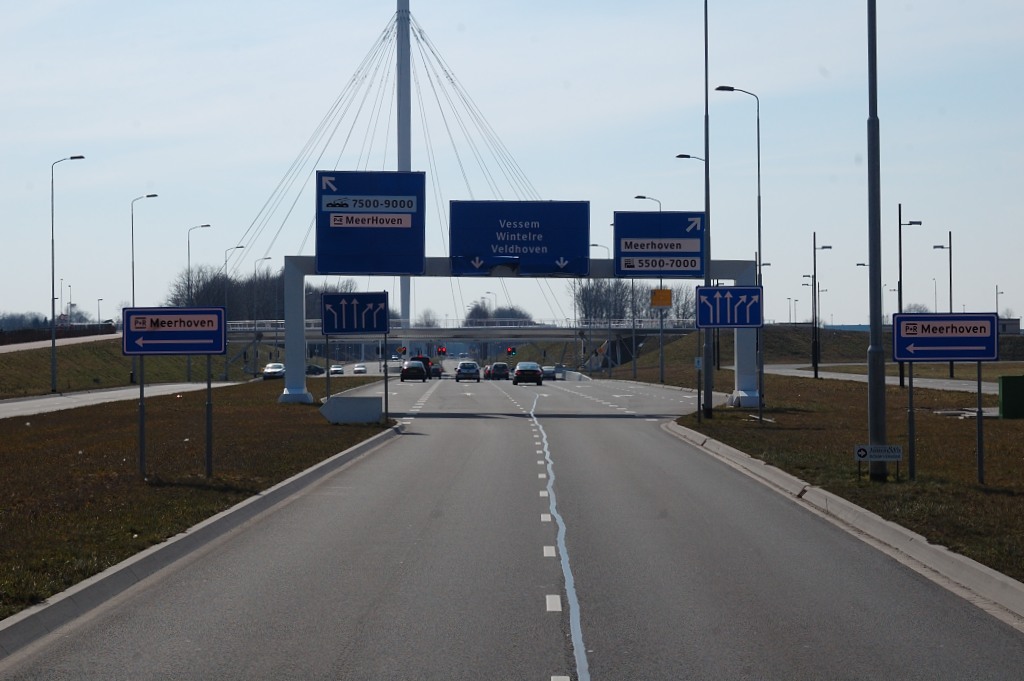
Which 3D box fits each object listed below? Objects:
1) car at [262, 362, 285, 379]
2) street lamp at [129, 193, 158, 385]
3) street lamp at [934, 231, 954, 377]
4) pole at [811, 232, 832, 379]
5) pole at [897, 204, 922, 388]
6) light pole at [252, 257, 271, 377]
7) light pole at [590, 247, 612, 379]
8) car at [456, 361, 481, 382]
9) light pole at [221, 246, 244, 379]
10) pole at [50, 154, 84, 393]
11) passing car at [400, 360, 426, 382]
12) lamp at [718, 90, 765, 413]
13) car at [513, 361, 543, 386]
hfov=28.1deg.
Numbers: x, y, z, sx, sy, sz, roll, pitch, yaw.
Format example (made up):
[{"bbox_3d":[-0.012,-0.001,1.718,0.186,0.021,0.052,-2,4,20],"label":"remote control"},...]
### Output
[{"bbox_3d":[-20.700,2.730,179.000,1.750,1.460,4.300,0,0,1],"label":"car"},{"bbox_3d":[-22.961,-3.226,128.200,1.690,11.800,0.320,0,-1,1],"label":"street lamp"},{"bbox_3d":[28.900,-2.385,137.000,1.250,9.800,0.270,0,0,0],"label":"street lamp"},{"bbox_3d":[20.870,-2.335,137.000,1.200,9.800,0.270,0,0,0],"label":"pole"},{"bbox_3d":[21.922,-2.461,112.400,1.250,10.000,0.300,0,-1,1],"label":"pole"},{"bbox_3d":[-24.555,-2.263,202.200,1.680,11.800,0.320,0,-1,1],"label":"light pole"},{"bbox_3d":[7.893,-2.640,182.500,1.750,11.800,0.320,0,-1,1],"label":"light pole"},{"bbox_3d":[-3.080,2.190,144.000,1.660,1.470,3.950,0,0,-1],"label":"car"},{"bbox_3d":[-24.349,-2.378,180.200,1.670,11.800,0.320,0,-1,1],"label":"light pole"},{"bbox_3d":[-22.157,-3.325,102.300,1.650,11.800,0.320,0,-1,1],"label":"pole"},{"bbox_3d":[-6.900,2.180,144.000,1.690,1.455,4.150,0,0,-1],"label":"passing car"},{"bbox_3d":[7.350,-2.990,66.000,1.500,10.400,0.280,0,0,0],"label":"lamp"},{"bbox_3d":[0.990,2.030,125.000,1.750,1.420,4.400,0,-1,-1],"label":"car"}]

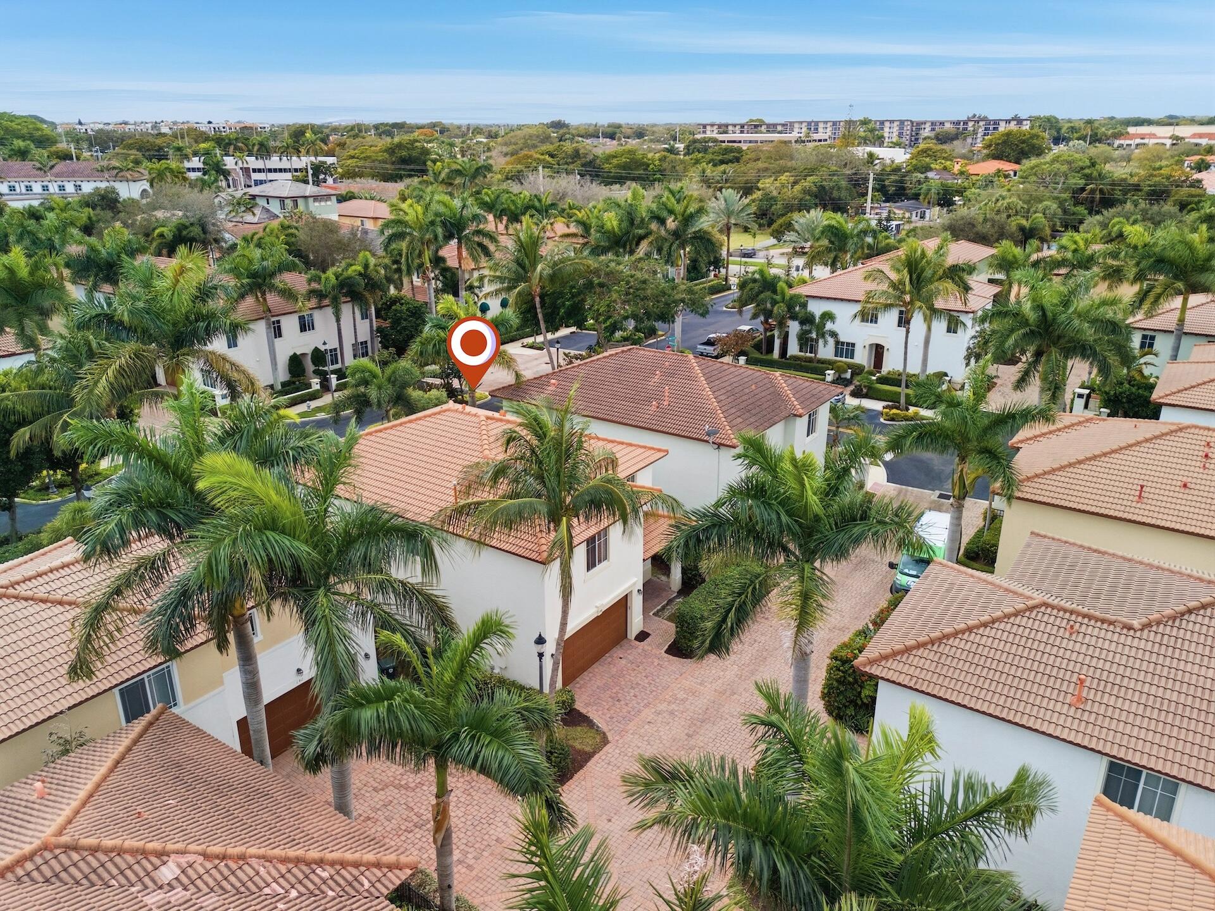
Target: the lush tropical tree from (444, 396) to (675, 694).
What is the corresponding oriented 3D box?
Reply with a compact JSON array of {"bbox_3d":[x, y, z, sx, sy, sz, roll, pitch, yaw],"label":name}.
[{"bbox_3d":[-1.977,4.266,32.735,8.280,12.520,8.080,0,20,0],"label":"lush tropical tree"}]

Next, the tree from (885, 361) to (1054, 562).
[{"bbox_3d":[16.805,0.729,39.804,7.010,10.240,7.010,9,23,23],"label":"tree"}]

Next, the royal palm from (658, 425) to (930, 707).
[{"bbox_3d":[6.035,5.957,27.656,7.880,13.130,7.680,0,20,0],"label":"royal palm"}]

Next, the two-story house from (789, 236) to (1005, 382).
[{"bbox_3d":[28.720,-14.755,85.782,18.180,8.690,14.640,9,22,23],"label":"two-story house"}]

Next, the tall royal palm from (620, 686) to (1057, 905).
[{"bbox_3d":[4.474,11.147,16.575,7.580,11.720,7.370,0,20,0],"label":"tall royal palm"}]

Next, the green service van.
[{"bbox_3d":[15.099,4.930,39.648,2.080,2.500,5.600,12,24,29],"label":"green service van"}]

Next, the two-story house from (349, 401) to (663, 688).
[{"bbox_3d":[-5.931,2.191,43.237,17.370,8.690,13.740,13,24,32],"label":"two-story house"}]

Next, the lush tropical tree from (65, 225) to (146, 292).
[{"bbox_3d":[-46.670,-15.561,79.692,6.300,12.220,6.300,-12,24,-28],"label":"lush tropical tree"}]

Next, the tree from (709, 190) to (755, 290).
[{"bbox_3d":[17.794,-30.856,120.079,6.770,13.130,6.670,0,20,0],"label":"tree"}]

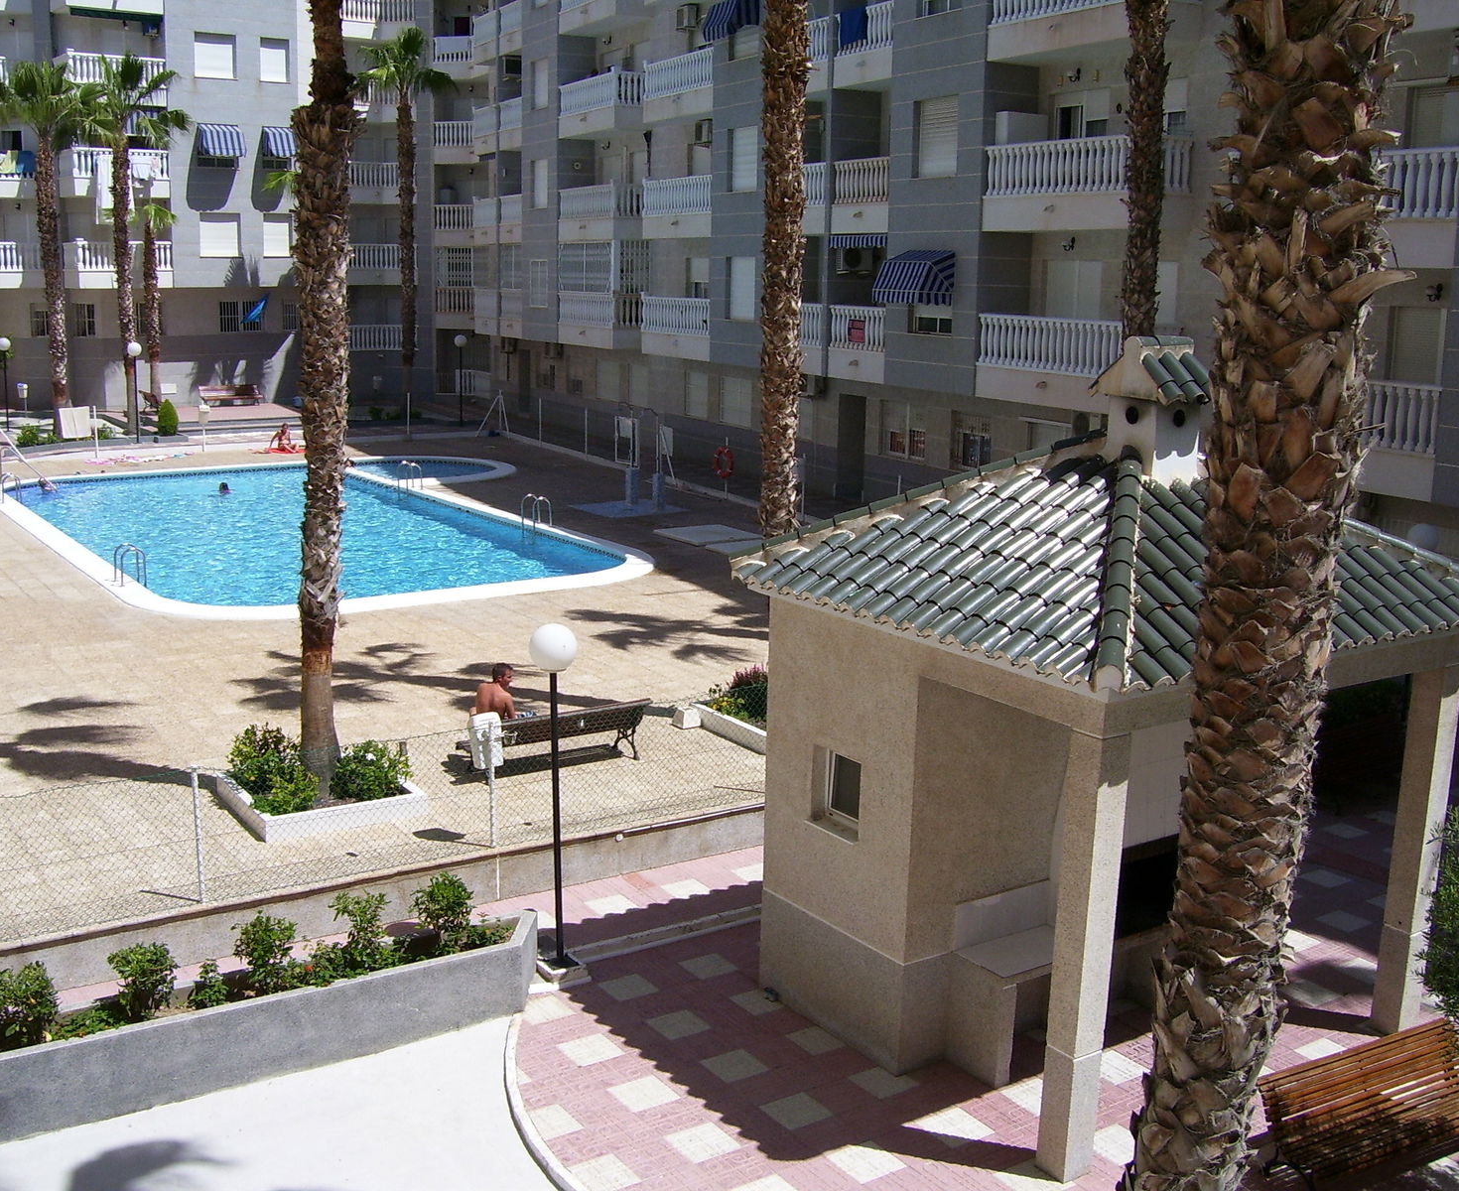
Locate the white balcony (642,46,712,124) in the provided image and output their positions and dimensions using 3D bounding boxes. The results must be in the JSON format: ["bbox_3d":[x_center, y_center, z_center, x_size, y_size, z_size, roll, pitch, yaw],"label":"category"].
[{"bbox_3d":[-0.823,-12.754,39.188,1.111,1.515,4.090,-5,13,-27],"label":"white balcony"}]

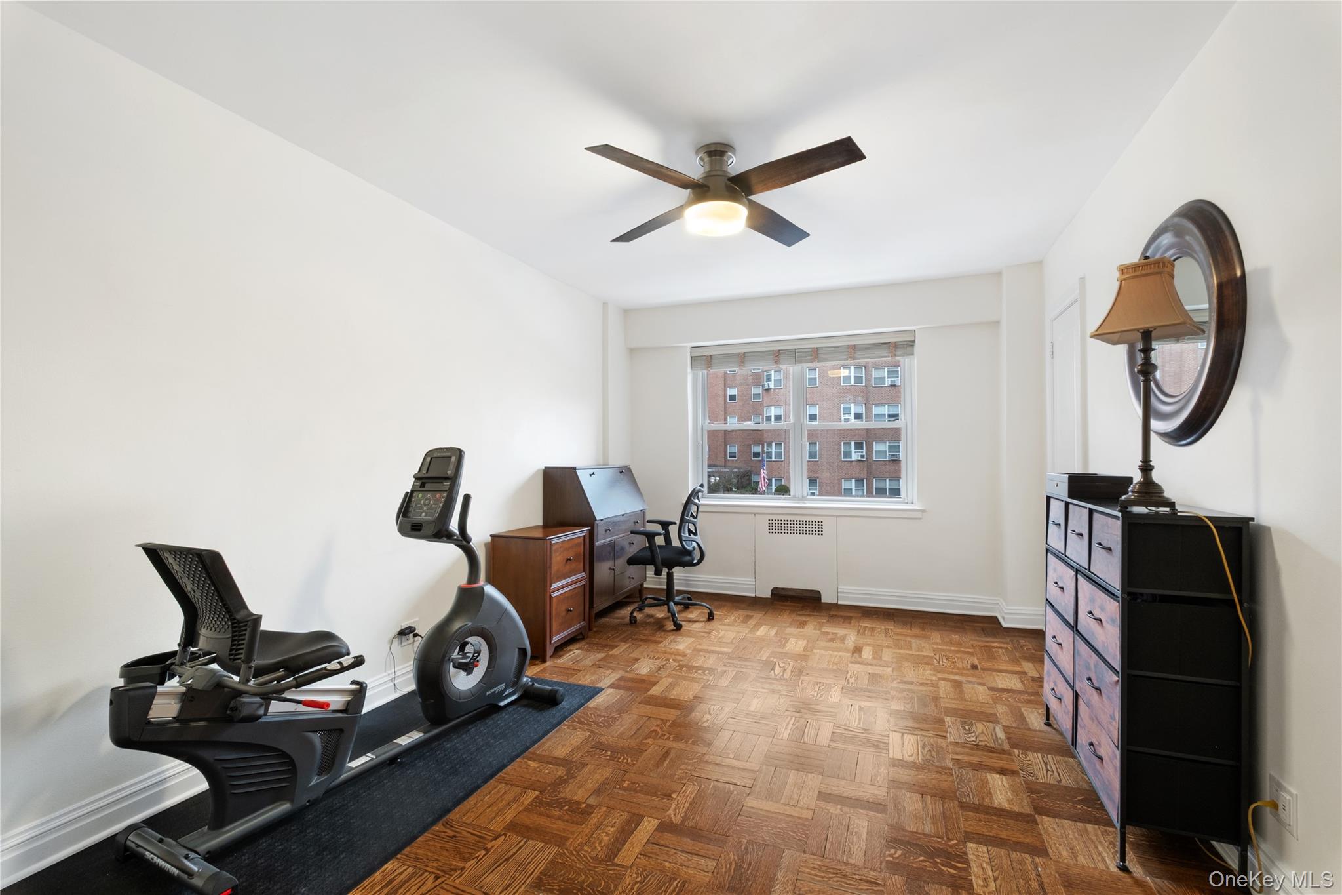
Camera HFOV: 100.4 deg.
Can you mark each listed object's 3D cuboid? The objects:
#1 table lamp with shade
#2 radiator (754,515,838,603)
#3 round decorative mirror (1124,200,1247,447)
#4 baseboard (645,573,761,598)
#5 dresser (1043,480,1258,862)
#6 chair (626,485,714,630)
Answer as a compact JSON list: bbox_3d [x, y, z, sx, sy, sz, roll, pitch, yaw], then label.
[{"bbox_3d":[1.490,-0.200,1.750,0.227,0.797,0.227,0,-1,-38],"label":"table lamp with shade"},{"bbox_3d":[1.053,0.925,4.705,0.680,0.711,0.092,0,-1,20],"label":"radiator"},{"bbox_3d":[1.801,-0.430,2.005,0.061,0.815,0.815,0,-1,23],"label":"round decorative mirror"},{"bbox_3d":[0.217,1.207,5.001,1.103,0.147,0.025,0,-1,20],"label":"baseboard"},{"bbox_3d":[1.651,0.722,2.039,0.300,1.051,0.986,0,-1,23],"label":"dresser"},{"bbox_3d":[0.014,0.772,4.171,0.606,0.998,0.637,0,-1,17],"label":"chair"}]

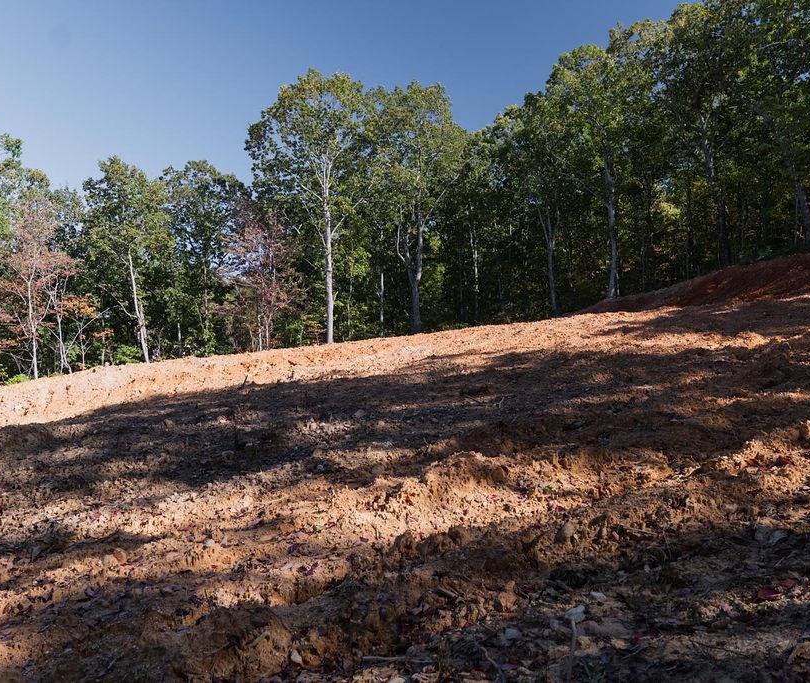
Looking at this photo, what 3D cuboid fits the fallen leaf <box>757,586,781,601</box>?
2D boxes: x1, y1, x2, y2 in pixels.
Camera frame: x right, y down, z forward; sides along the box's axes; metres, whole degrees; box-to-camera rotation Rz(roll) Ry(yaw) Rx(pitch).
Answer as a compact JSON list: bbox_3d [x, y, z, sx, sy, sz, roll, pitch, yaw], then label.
[{"bbox_3d":[1.589,1.098,3.100,0.105,0.030,0.080,-12,9,0],"label":"fallen leaf"}]

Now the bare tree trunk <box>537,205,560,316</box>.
[{"bbox_3d":[7.264,-4.100,36.000,0.947,5.669,0.700,-1,-2,0],"label":"bare tree trunk"}]

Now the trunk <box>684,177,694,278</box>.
[{"bbox_3d":[13.553,-5.450,34.000,0.430,4.876,0.400,-1,-2,0],"label":"trunk"}]

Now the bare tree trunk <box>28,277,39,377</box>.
[{"bbox_3d":[-19.327,-0.676,37.000,0.437,5.411,0.400,-1,-2,0],"label":"bare tree trunk"}]

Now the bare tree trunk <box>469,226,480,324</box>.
[{"bbox_3d":[3.713,-3.526,38.000,0.454,5.236,0.400,-1,-2,0],"label":"bare tree trunk"}]

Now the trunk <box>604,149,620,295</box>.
[{"bbox_3d":[9.872,-5.546,34.000,0.727,6.980,0.500,-1,-2,0],"label":"trunk"}]

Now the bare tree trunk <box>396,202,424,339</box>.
[{"bbox_3d":[0.324,-3.594,35.500,1.328,6.489,0.900,-1,-2,0],"label":"bare tree trunk"}]

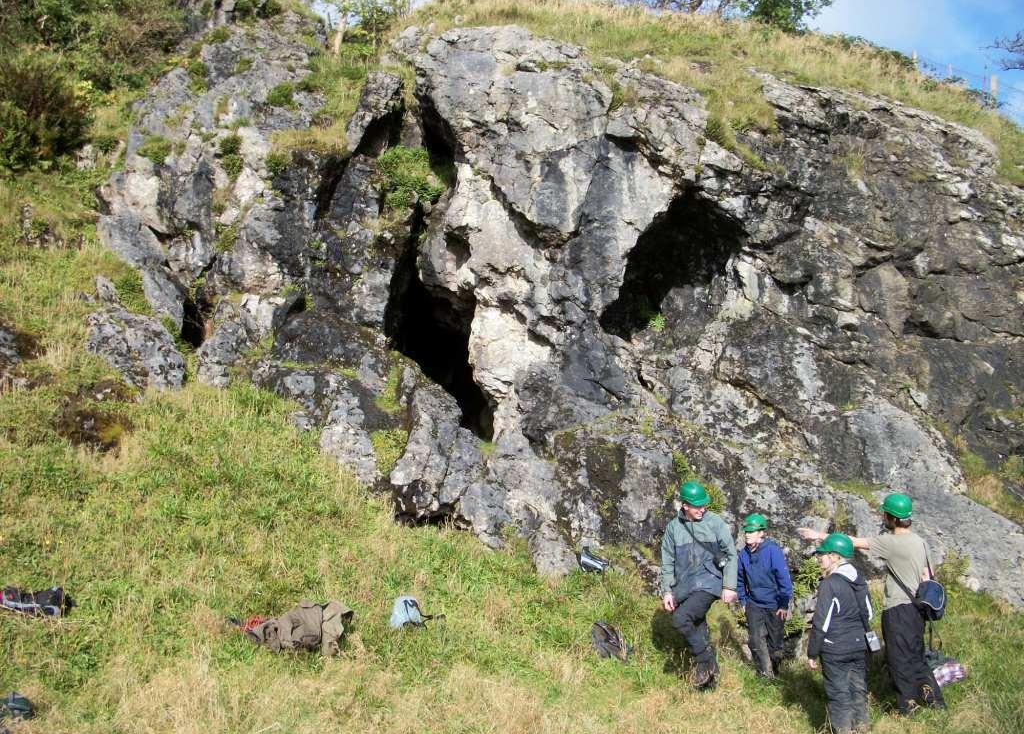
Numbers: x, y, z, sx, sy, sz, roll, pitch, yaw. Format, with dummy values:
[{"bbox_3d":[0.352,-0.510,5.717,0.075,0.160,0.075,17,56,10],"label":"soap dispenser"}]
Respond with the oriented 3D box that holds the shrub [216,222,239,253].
[{"bbox_3d":[-4.177,-1.901,15.200,0.320,0.450,0.260,0,-8,0],"label":"shrub"}]

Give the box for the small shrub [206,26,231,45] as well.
[{"bbox_3d":[-4.819,-5.443,17.000,0.390,0.330,0.340,2,-7,-16],"label":"small shrub"}]

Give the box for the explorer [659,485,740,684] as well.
[{"bbox_3d":[1.539,1.777,8.500,0.640,1.700,0.500,-2,-8,12],"label":"explorer"}]

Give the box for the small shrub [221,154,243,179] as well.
[{"bbox_3d":[-4.009,-2.866,14.800,0.320,0.370,0.280,2,-7,-16],"label":"small shrub"}]

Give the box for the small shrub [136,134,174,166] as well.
[{"bbox_3d":[-5.593,-3.387,16.200,0.560,0.450,0.450,0,-8,0],"label":"small shrub"}]

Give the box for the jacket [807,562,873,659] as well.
[{"bbox_3d":[2.562,1.905,8.100,0.500,0.750,0.360,5,-9,-35],"label":"jacket"}]

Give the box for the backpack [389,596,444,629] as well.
[{"bbox_3d":[-0.904,2.324,9.800,0.460,0.280,0.320,-1,-8,6],"label":"backpack"}]

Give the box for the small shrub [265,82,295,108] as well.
[{"bbox_3d":[-3.548,-4.158,15.800,0.460,0.400,0.380,2,-7,-13],"label":"small shrub"}]

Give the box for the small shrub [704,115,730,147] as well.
[{"bbox_3d":[2.620,-3.002,13.200,0.330,0.410,0.300,-1,-7,12],"label":"small shrub"}]

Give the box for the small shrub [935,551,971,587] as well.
[{"bbox_3d":[4.435,2.034,10.400,0.360,0.370,0.300,-3,-8,23],"label":"small shrub"}]

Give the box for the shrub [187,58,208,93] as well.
[{"bbox_3d":[-4.921,-4.561,16.200,0.350,0.560,0.320,2,-7,-17],"label":"shrub"}]

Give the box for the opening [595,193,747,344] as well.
[{"bbox_3d":[1.941,-1.247,12.600,1.780,1.800,1.200,-2,-8,12],"label":"opening"}]

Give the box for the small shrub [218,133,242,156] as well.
[{"bbox_3d":[-4.078,-3.209,15.000,0.350,0.350,0.300,2,-7,-16],"label":"small shrub"}]

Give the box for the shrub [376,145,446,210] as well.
[{"bbox_3d":[-1.369,-2.567,14.100,0.950,0.850,0.760,0,-8,0],"label":"shrub"}]

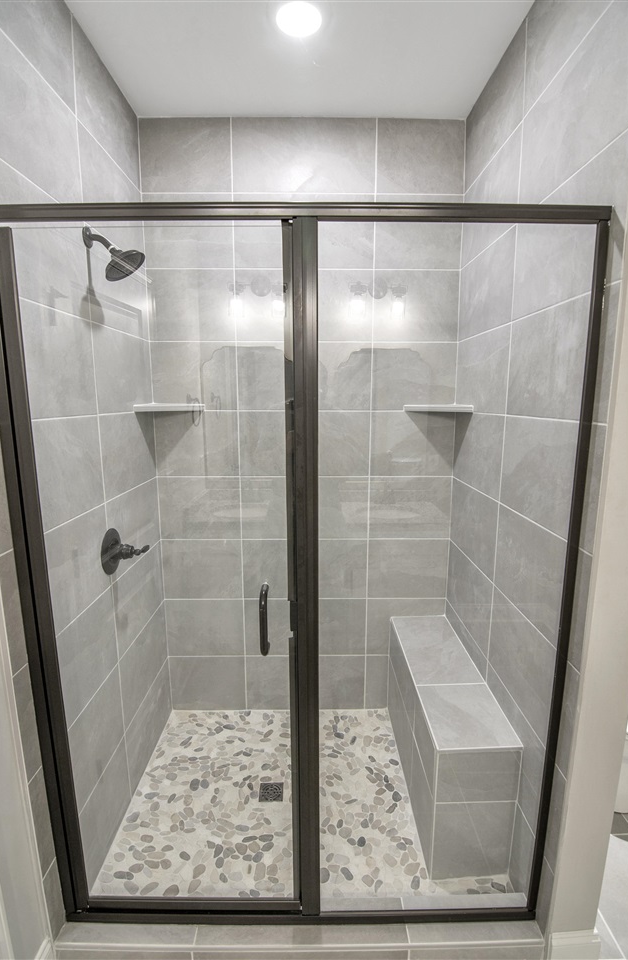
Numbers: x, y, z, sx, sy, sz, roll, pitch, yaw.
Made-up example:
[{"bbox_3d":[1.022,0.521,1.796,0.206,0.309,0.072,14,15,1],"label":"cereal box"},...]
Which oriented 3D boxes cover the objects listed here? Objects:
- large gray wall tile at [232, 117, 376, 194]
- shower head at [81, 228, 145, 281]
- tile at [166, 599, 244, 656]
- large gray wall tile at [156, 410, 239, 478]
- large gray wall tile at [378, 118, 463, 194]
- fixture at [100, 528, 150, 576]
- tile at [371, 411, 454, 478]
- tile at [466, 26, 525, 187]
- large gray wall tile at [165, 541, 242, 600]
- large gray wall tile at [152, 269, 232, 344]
[{"bbox_3d":[-0.042,-1.376,1.822,0.610,0.285,0.012,0,9,-1],"label":"large gray wall tile"},{"bbox_3d":[-0.639,-0.732,1.387,0.185,0.173,0.154,0,10,0],"label":"shower head"},{"bbox_3d":[-0.543,0.745,2.156,0.388,0.306,0.012,0,10,0],"label":"tile"},{"bbox_3d":[-0.542,-0.158,1.997,0.388,0.306,0.012,0,10,0],"label":"large gray wall tile"},{"bbox_3d":[0.462,-1.378,1.830,0.391,0.285,0.012,0,9,-1],"label":"large gray wall tile"},{"bbox_3d":[-0.668,0.254,1.529,0.120,0.157,0.155,0,9,-1],"label":"fixture"},{"bbox_3d":[0.460,-0.158,2.005,0.389,0.306,0.012,0,10,0],"label":"tile"},{"bbox_3d":[0.666,-1.341,1.591,0.012,0.285,0.477,0,9,-1],"label":"tile"},{"bbox_3d":[-0.542,0.442,2.095,0.387,0.305,0.012,0,9,-1],"label":"large gray wall tile"},{"bbox_3d":[-0.541,-0.760,1.890,0.388,0.306,0.012,0,10,0],"label":"large gray wall tile"}]

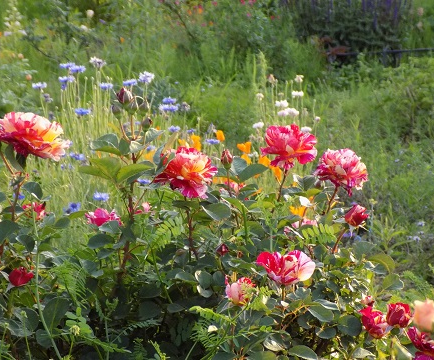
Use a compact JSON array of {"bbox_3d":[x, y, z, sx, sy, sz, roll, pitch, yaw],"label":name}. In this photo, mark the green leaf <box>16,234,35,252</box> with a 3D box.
[{"bbox_3d":[-0.270,0.089,2.580,0.026,0.032,0.009,-12,-23,-21],"label":"green leaf"}]

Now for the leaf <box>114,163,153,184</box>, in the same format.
[{"bbox_3d":[-0.117,-0.009,2.620,0.053,0.025,0.028,0,14,0],"label":"leaf"}]

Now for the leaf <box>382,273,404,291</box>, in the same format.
[{"bbox_3d":[0.249,0.144,2.600,0.032,0.024,0.022,0,11,0],"label":"leaf"}]

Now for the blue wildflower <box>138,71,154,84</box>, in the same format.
[{"bbox_3d":[-0.147,-0.213,3.800,0.035,0.024,0.035,0,14,0],"label":"blue wildflower"}]

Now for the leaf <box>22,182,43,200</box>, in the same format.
[{"bbox_3d":[-0.302,0.019,3.000,0.038,0.010,0.027,32,47,11],"label":"leaf"}]

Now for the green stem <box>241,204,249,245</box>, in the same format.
[{"bbox_3d":[0.041,0.063,2.600,0.006,0.059,0.006,-8,6,0],"label":"green stem"}]

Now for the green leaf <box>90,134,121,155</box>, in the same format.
[{"bbox_3d":[-0.158,-0.050,2.600,0.045,0.012,0.032,-12,45,-4],"label":"green leaf"}]

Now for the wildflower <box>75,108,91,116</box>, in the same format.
[{"bbox_3d":[-0.255,-0.129,3.500,0.030,0.012,0.030,0,12,0],"label":"wildflower"}]

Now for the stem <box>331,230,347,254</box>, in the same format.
[{"bbox_3d":[0.174,0.087,2.600,0.006,0.041,0.006,30,6,0],"label":"stem"}]

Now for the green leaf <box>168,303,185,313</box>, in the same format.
[{"bbox_3d":[-0.058,0.182,2.620,0.028,0.007,0.021,6,53,4],"label":"green leaf"}]

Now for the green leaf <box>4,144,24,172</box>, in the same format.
[{"bbox_3d":[-0.272,-0.029,2.450,0.025,0.036,0.016,4,13,20],"label":"green leaf"}]

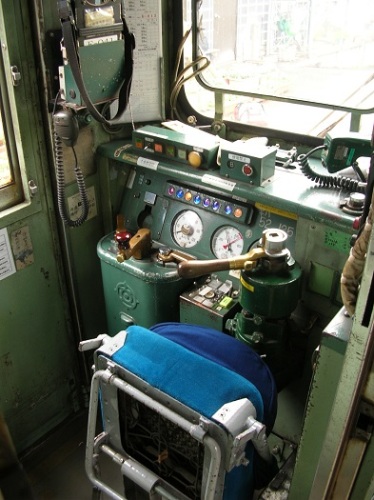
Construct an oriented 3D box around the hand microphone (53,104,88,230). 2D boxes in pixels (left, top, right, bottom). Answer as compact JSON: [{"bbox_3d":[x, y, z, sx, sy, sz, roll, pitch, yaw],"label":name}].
[{"bbox_3d":[-0.317,-0.217,1.380,0.089,0.341,0.048,-2,30,-3],"label":"hand microphone"}]

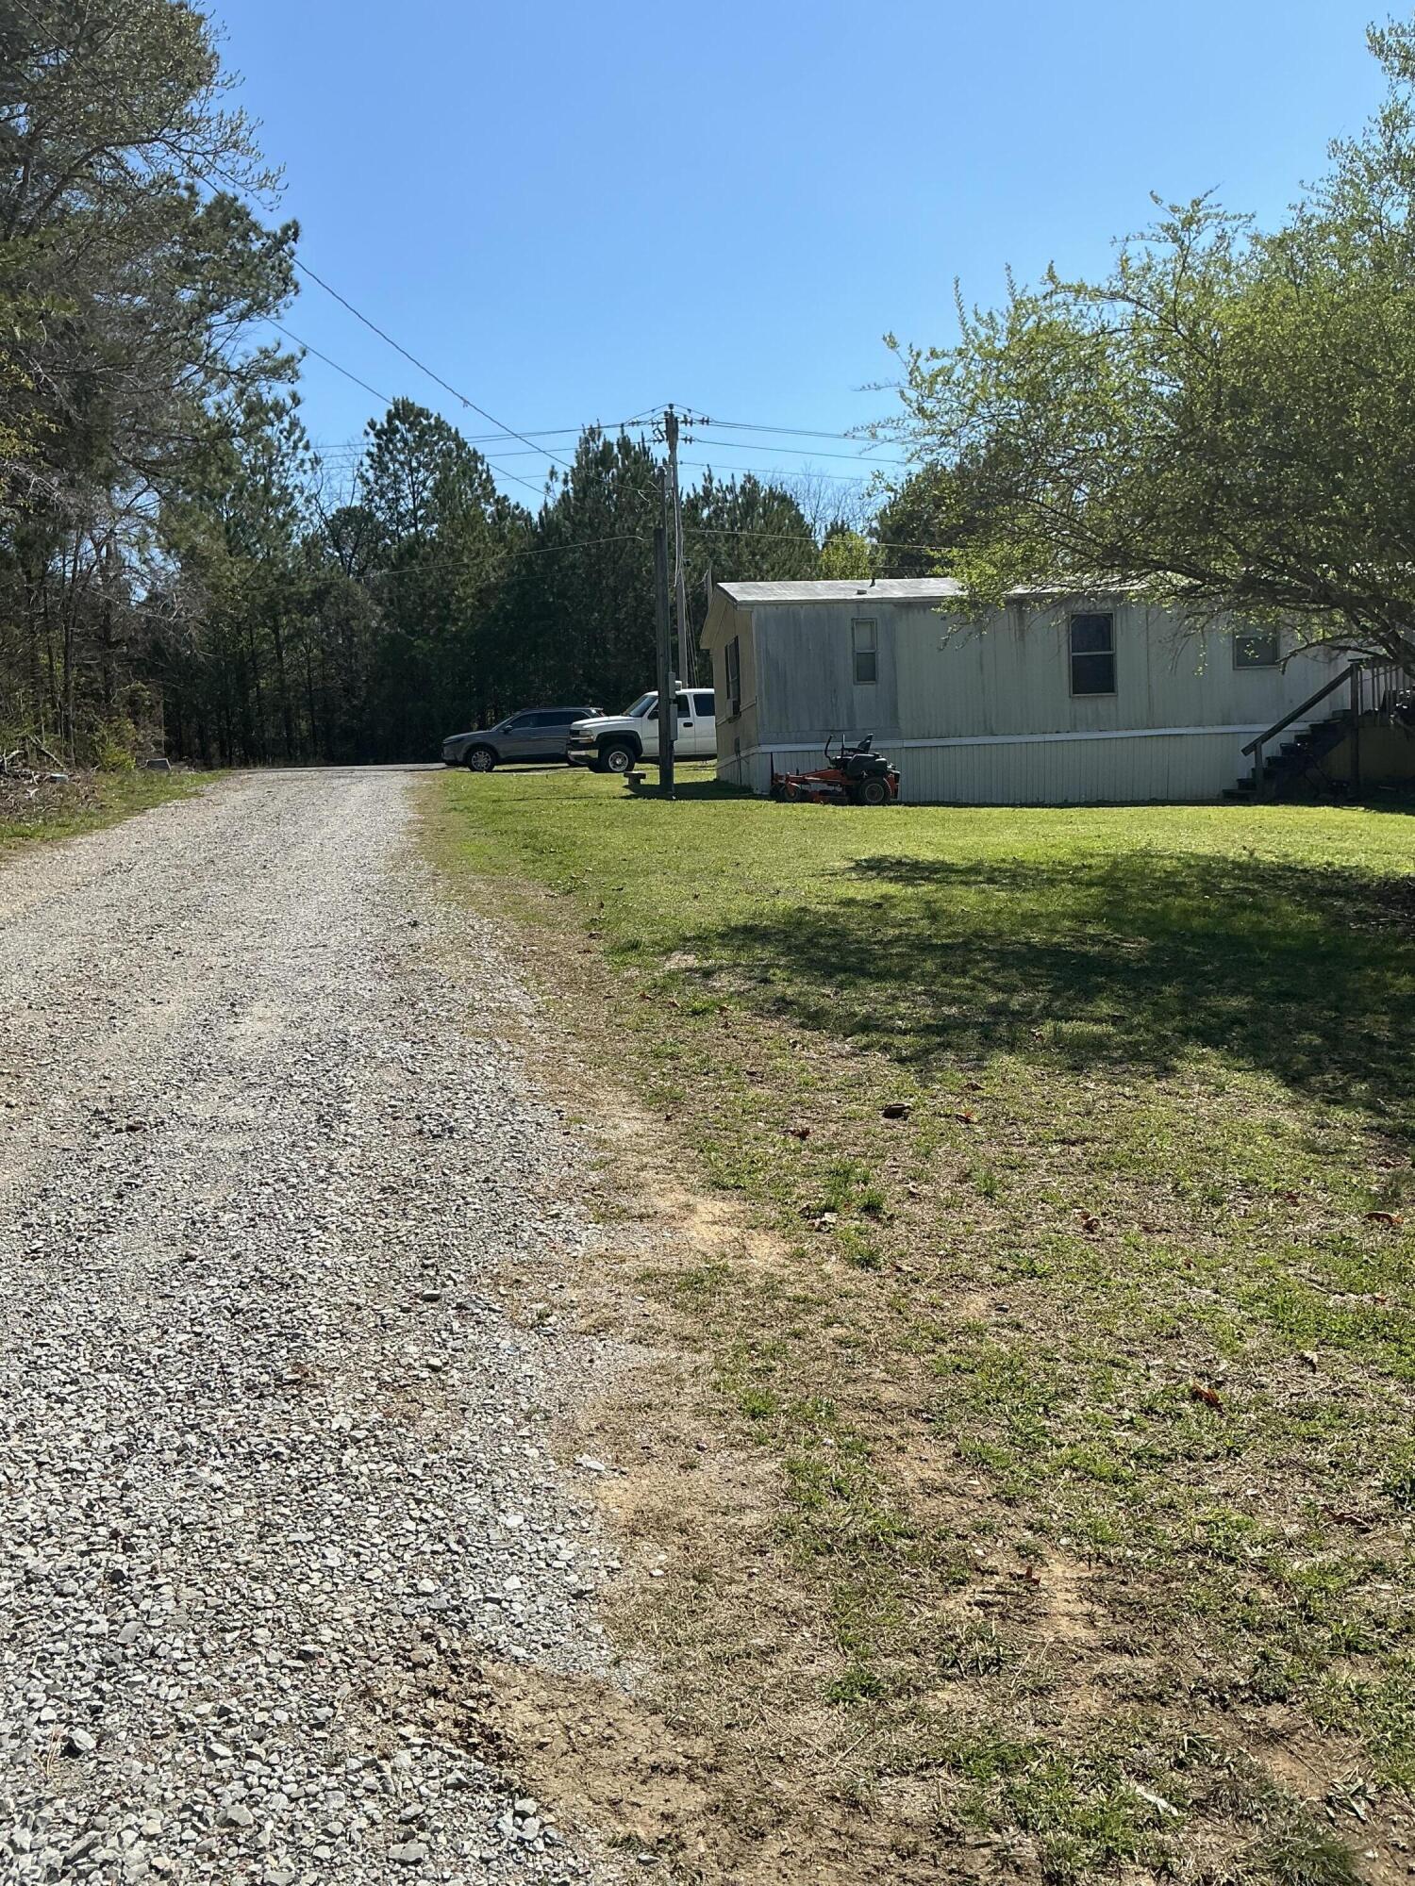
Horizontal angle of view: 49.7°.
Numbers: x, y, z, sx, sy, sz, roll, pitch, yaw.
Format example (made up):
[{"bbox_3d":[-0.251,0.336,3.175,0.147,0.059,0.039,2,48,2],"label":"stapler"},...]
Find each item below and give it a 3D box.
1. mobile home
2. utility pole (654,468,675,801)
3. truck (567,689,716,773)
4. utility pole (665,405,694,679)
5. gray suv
[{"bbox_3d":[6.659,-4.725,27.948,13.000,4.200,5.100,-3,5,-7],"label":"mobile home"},{"bbox_3d":[-0.626,-4.860,24.212,0.260,5.250,0.250,-2,5,0],"label":"utility pole"},{"bbox_3d":[-0.365,-4.972,36.000,5.850,1.950,2.030,-4,5,-15],"label":"truck"},{"bbox_3d":[-0.826,-10.911,46.432,0.420,10.700,0.420,-3,5,0],"label":"utility pole"},{"bbox_3d":[-4.964,-5.609,42.300,4.650,1.690,1.860,-4,5,-15],"label":"gray suv"}]

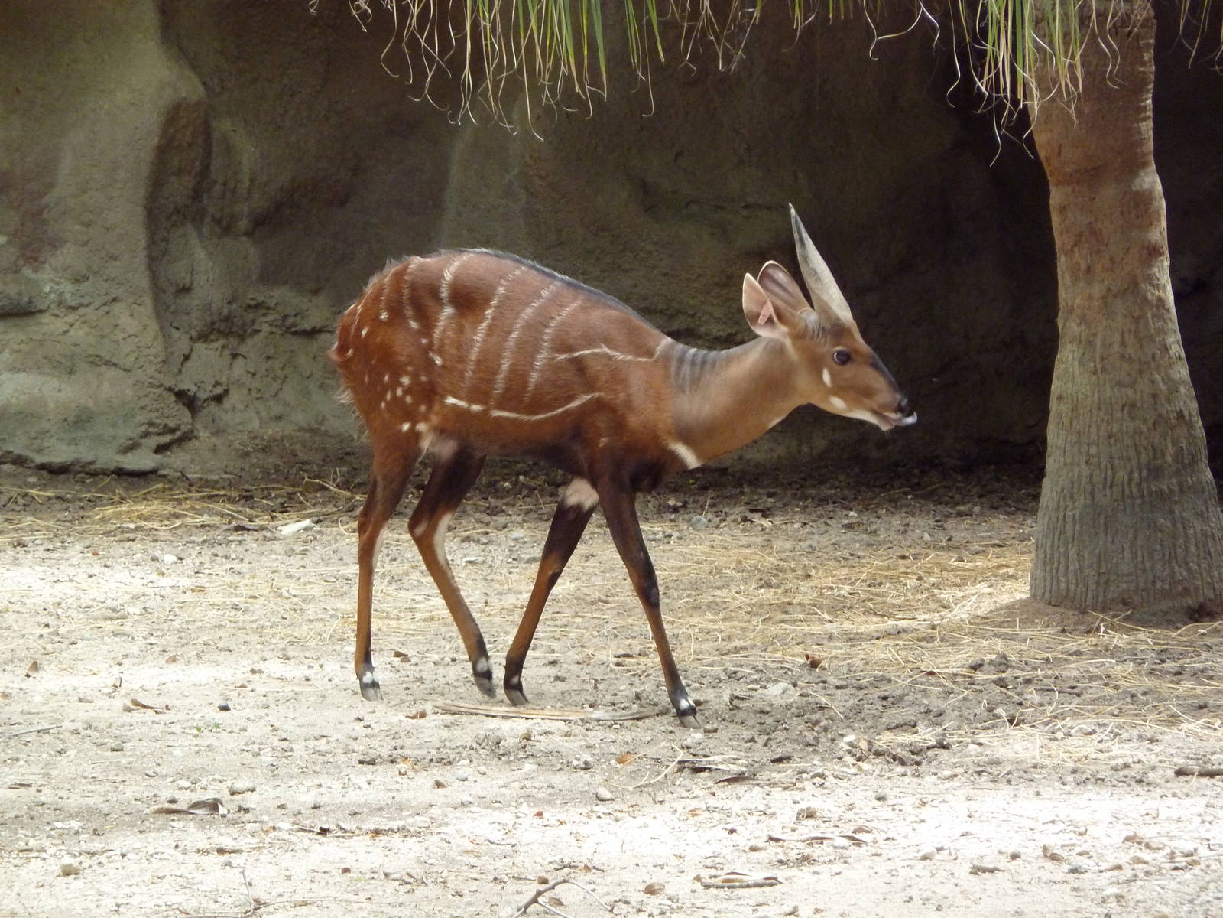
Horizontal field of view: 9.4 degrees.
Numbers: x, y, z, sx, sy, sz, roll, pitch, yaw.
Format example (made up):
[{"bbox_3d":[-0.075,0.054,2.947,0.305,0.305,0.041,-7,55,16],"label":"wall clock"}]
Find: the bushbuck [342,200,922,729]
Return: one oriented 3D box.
[{"bbox_3d":[0.019,-0.009,13.200,1.070,0.915,0.260,3,8,20],"label":"bushbuck"}]

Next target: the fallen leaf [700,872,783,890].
[{"bbox_3d":[0.199,0.657,11.558,0.128,0.022,0.050,0,7,0],"label":"fallen leaf"}]

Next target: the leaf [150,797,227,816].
[{"bbox_3d":[-0.696,0.572,12.193,0.130,0.026,0.050,0,7,0],"label":"leaf"}]

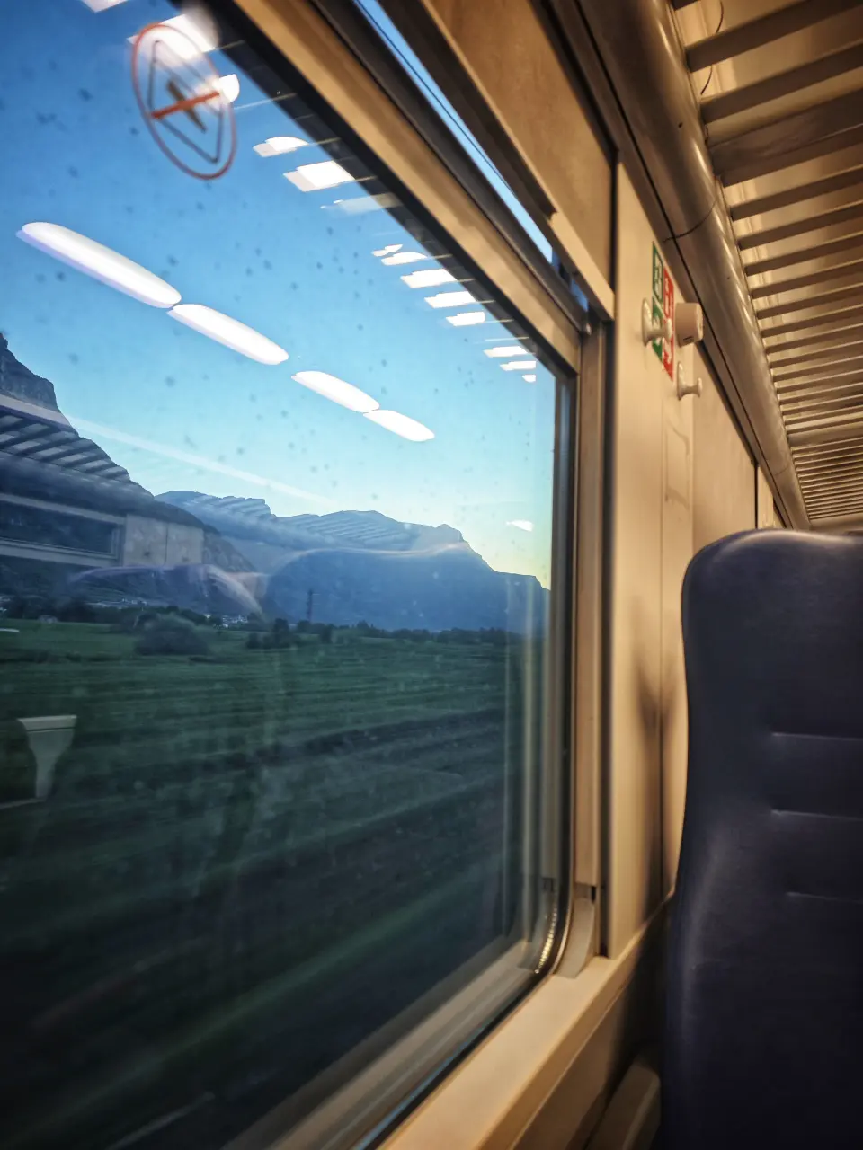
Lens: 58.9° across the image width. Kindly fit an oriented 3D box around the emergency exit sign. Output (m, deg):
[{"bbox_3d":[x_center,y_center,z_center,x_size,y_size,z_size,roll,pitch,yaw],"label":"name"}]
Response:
[{"bbox_3d":[0.426,-0.478,1.403,0.008,0.191,0.178,-1,-7,29],"label":"emergency exit sign"}]

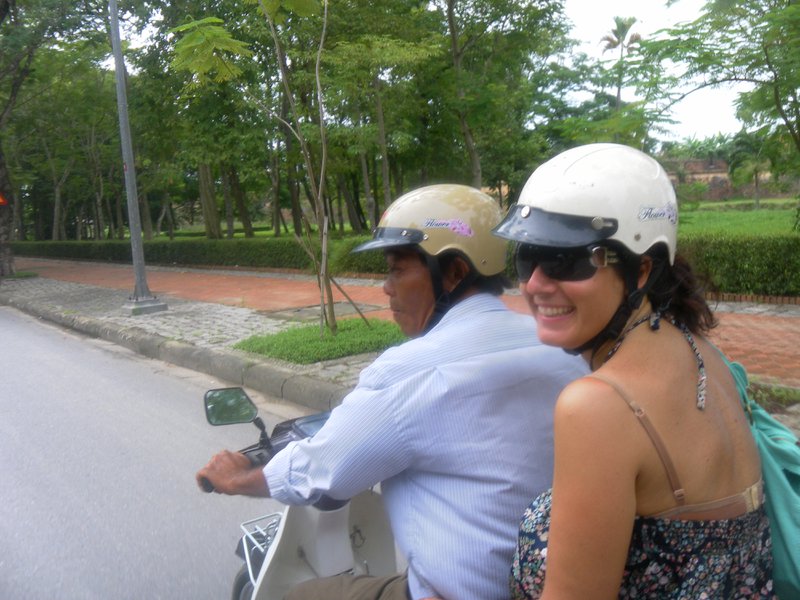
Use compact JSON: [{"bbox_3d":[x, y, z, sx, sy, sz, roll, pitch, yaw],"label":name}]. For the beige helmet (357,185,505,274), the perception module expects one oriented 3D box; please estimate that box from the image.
[{"bbox_3d":[0.059,-0.139,1.600,0.302,0.182,0.225,-2,5,2],"label":"beige helmet"}]

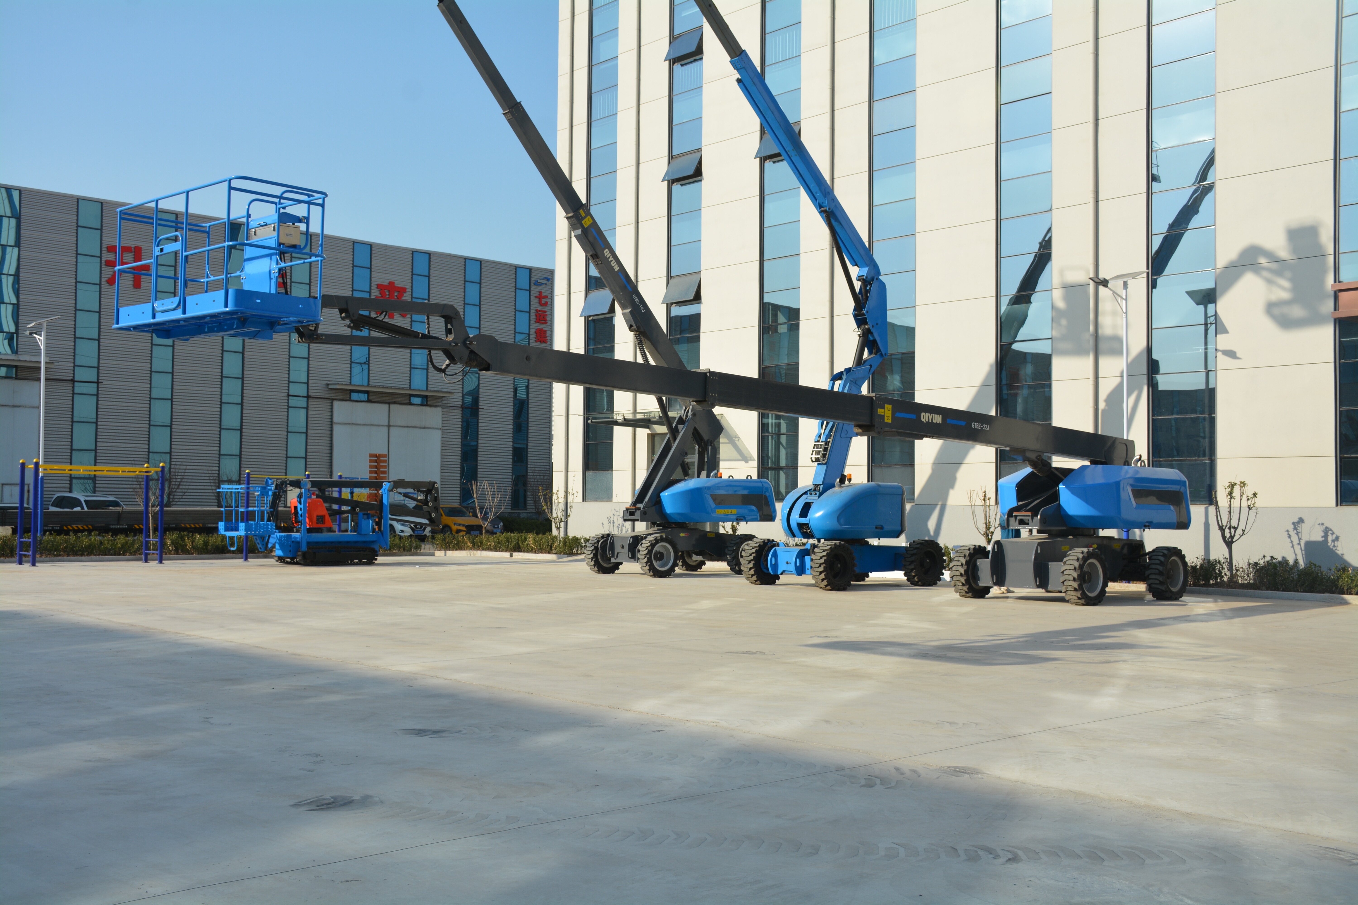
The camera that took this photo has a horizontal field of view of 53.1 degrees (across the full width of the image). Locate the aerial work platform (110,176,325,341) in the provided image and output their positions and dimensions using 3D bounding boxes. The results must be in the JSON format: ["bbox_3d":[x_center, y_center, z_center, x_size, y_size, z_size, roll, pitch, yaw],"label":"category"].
[{"bbox_3d":[-4.724,-1.865,13.845,2.400,1.363,1.020,-1,-3,43],"label":"aerial work platform"}]

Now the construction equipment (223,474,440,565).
[{"bbox_3d":[-8.642,1.734,34.689,5.903,2.198,1.550,3,-3,-43],"label":"construction equipment"}]

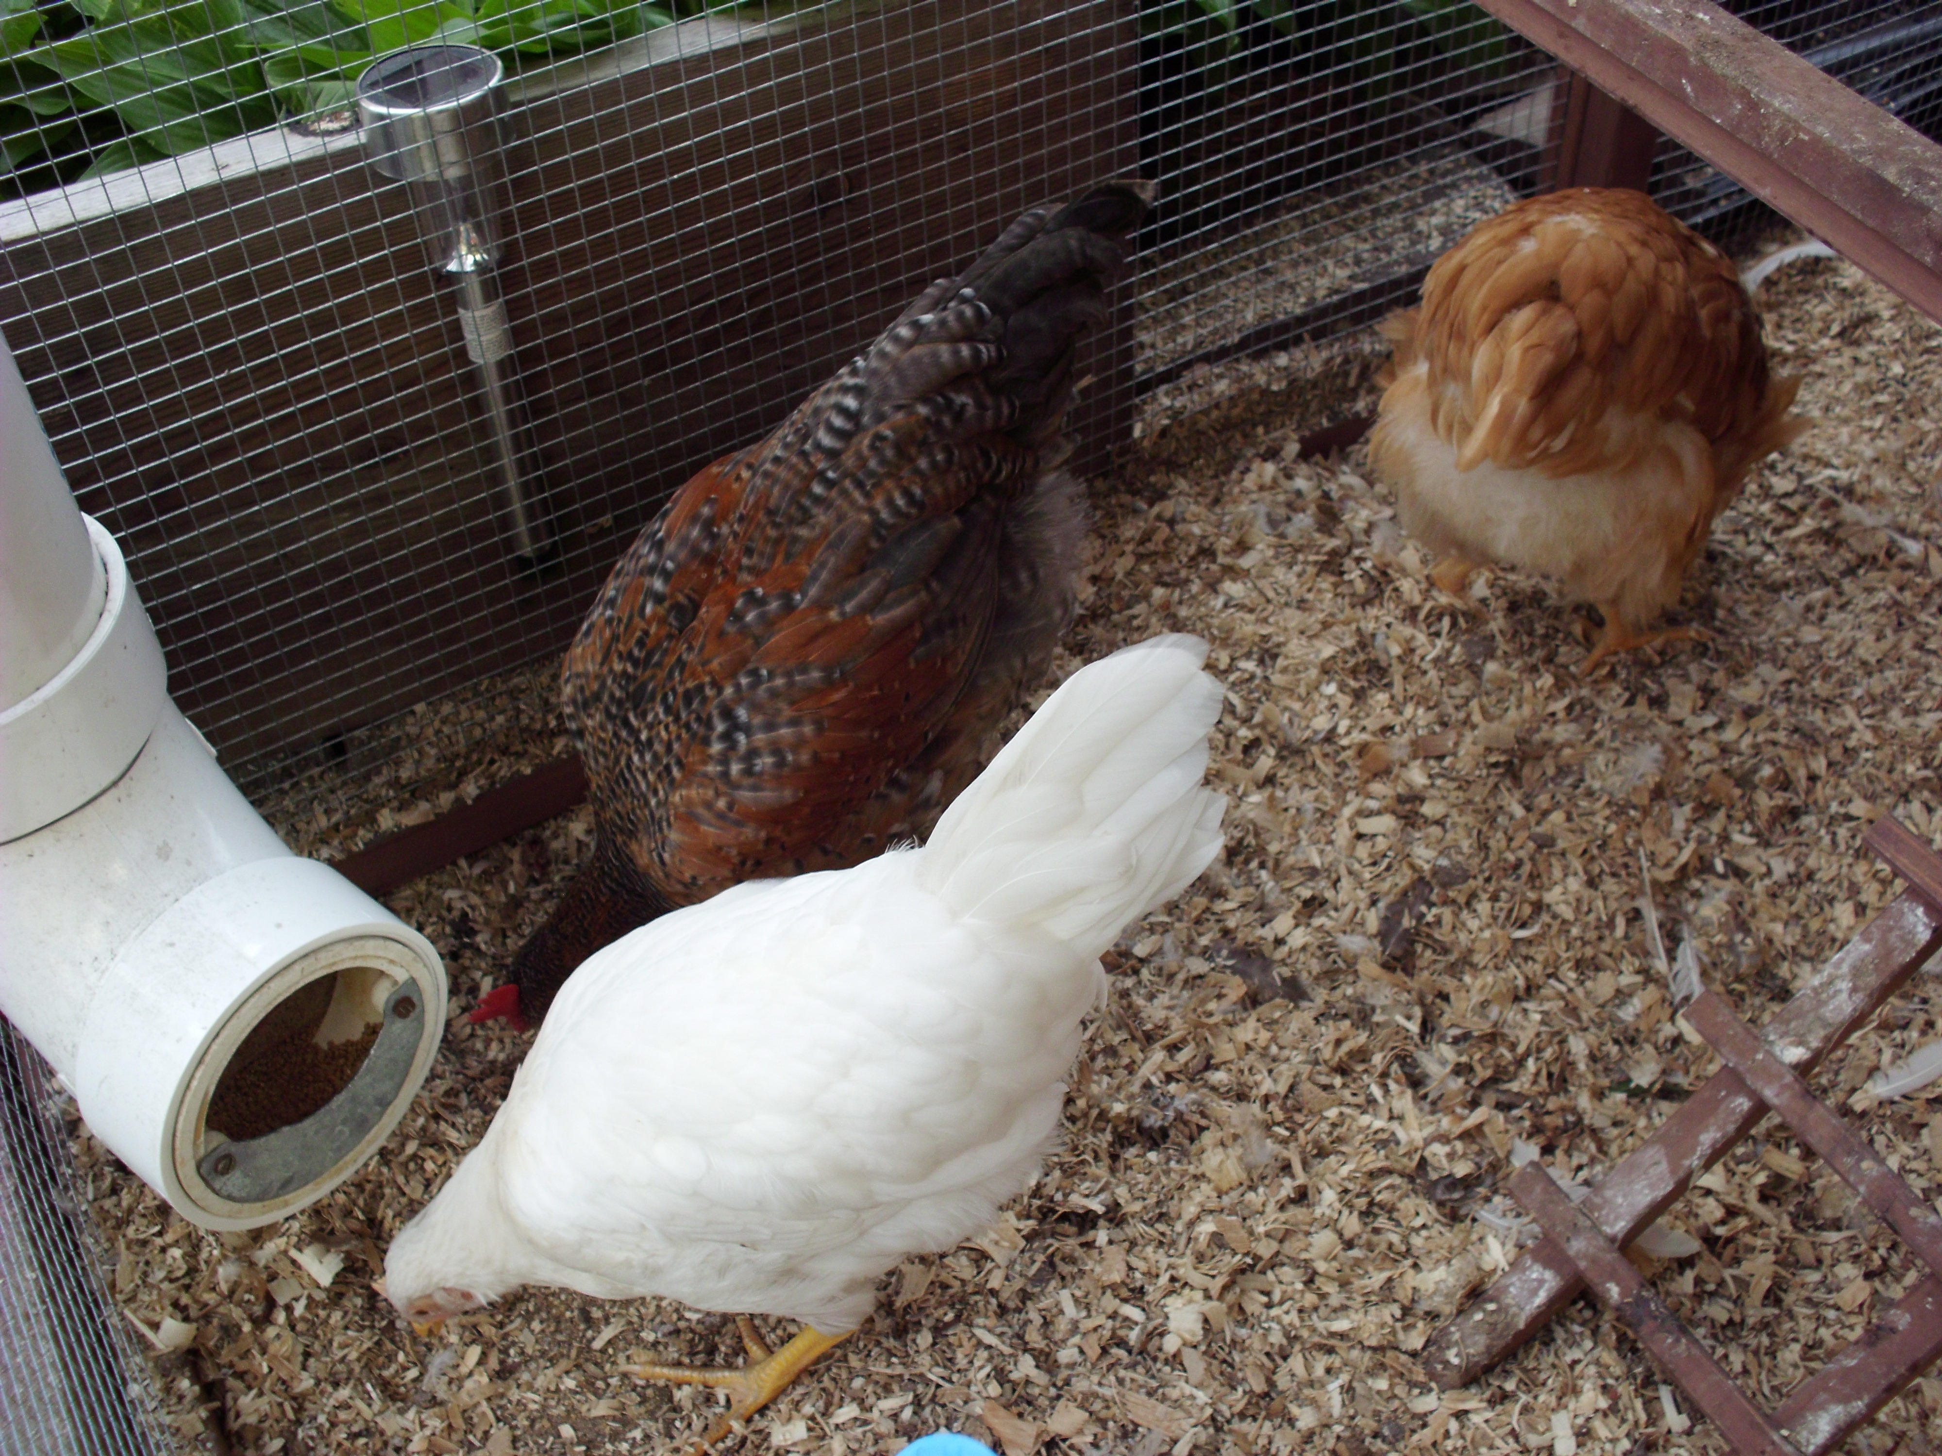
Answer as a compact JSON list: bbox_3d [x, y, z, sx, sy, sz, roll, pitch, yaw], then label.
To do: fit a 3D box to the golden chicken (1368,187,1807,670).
[{"bbox_3d":[0.329,-0.167,1.029,0.195,0.240,0.310,21,52,20],"label":"golden chicken"}]

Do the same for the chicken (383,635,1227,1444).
[{"bbox_3d":[-0.067,0.113,0.760,0.325,0.290,0.160,-13,49,-9],"label":"chicken"}]

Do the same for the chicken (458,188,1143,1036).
[{"bbox_3d":[-0.065,-0.023,0.835,0.345,0.360,0.180,-23,51,-17],"label":"chicken"}]

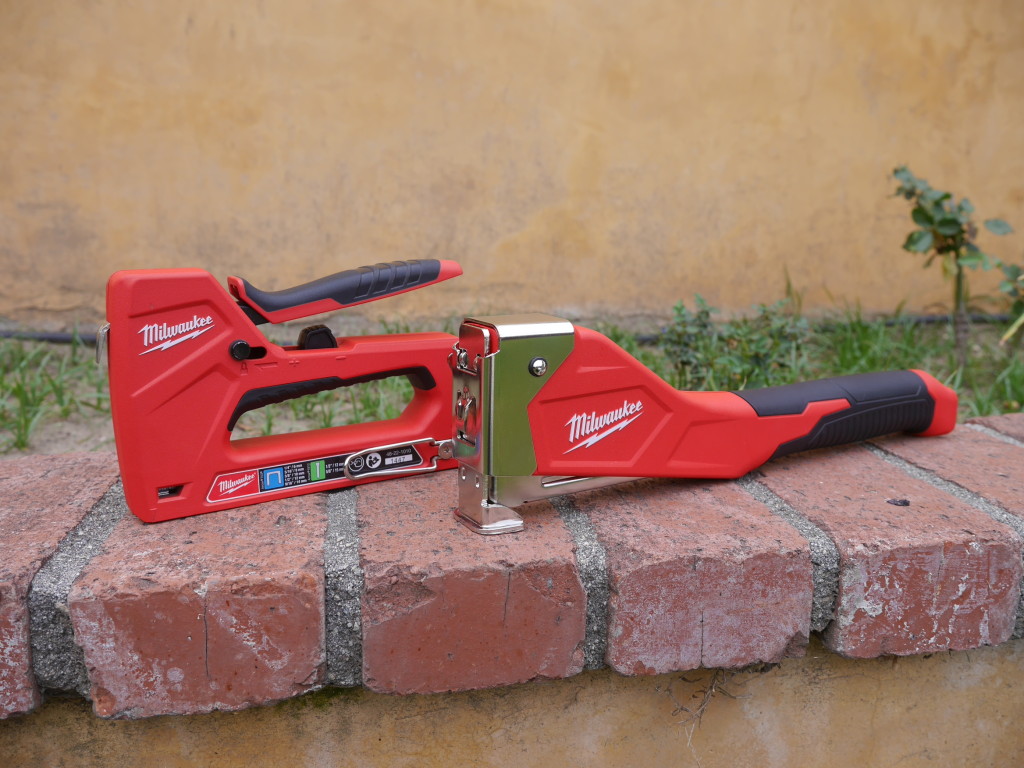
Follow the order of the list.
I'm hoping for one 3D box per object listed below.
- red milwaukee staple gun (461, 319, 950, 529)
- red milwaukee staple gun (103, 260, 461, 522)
[{"bbox_3d":[0.134,0.002,0.478,0.357,0.101,0.039,-7,16,-27],"label":"red milwaukee staple gun"},{"bbox_3d":[-0.113,-0.005,0.445,0.190,0.123,0.035,-7,17,-28],"label":"red milwaukee staple gun"}]

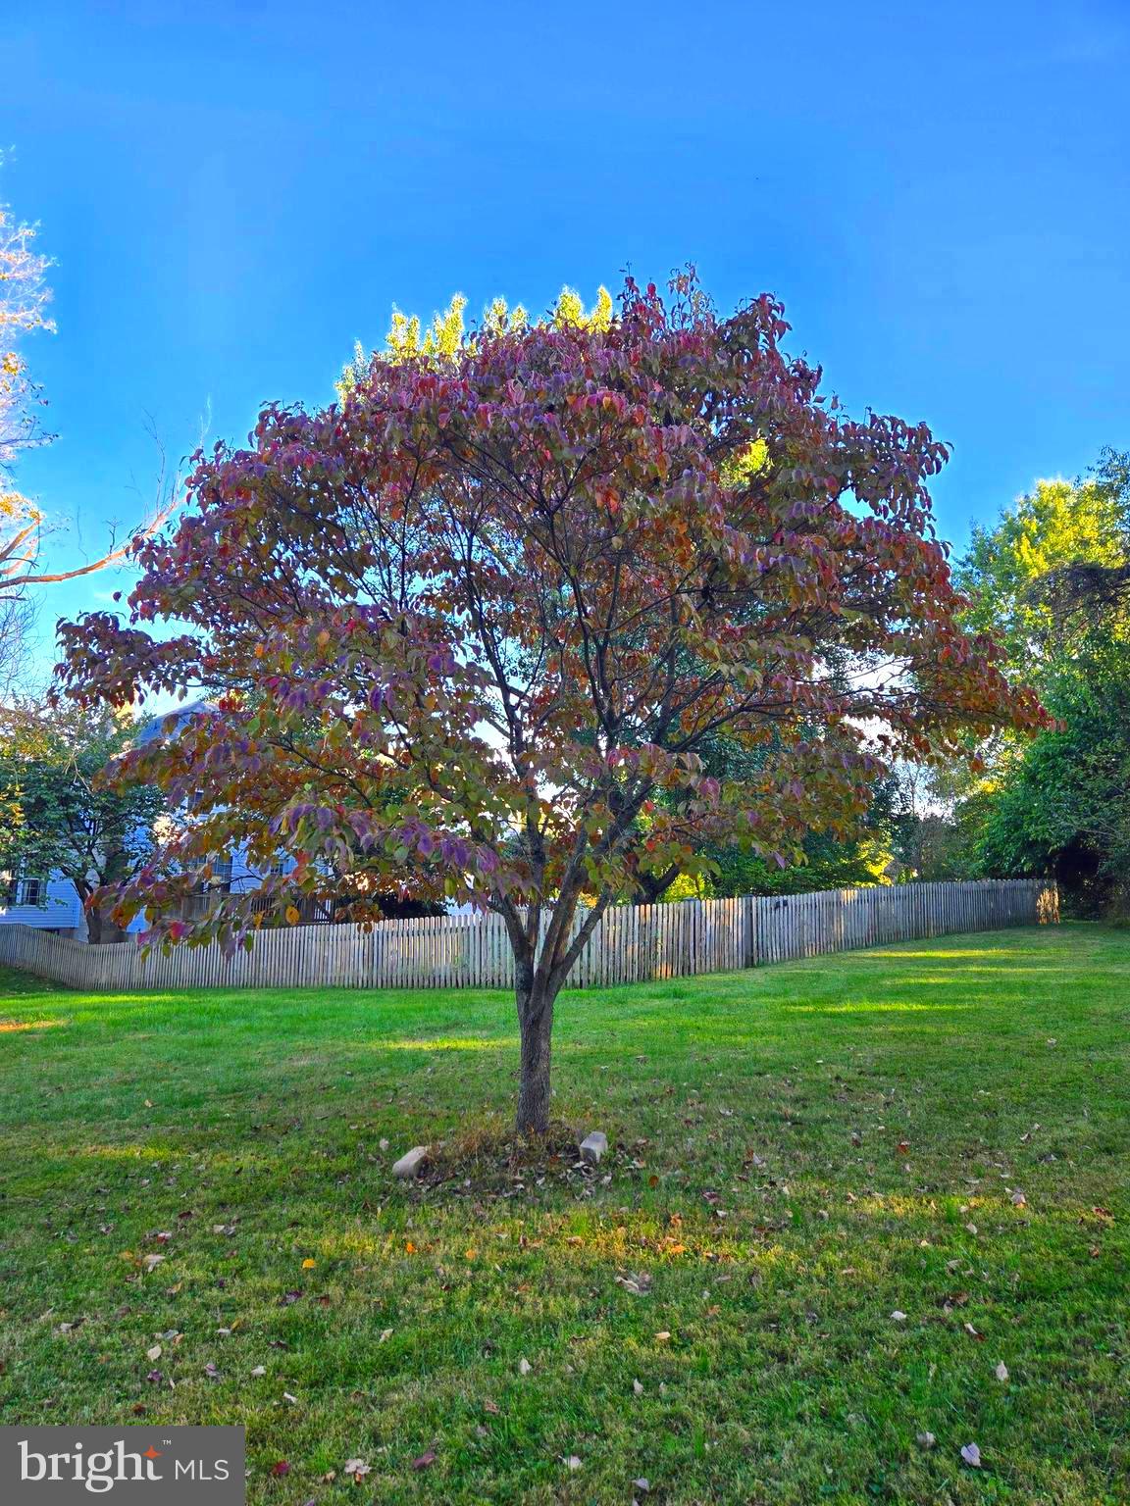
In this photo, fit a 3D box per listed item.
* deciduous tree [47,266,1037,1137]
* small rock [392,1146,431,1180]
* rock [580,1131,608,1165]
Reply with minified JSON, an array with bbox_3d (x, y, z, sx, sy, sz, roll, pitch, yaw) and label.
[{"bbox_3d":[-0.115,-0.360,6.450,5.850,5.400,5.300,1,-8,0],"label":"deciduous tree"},{"bbox_3d":[-0.806,2.156,5.267,0.130,0.110,0.220,-2,-8,22],"label":"small rock"},{"bbox_3d":[0.159,2.160,5.476,0.110,0.115,0.210,-1,-8,14],"label":"rock"}]

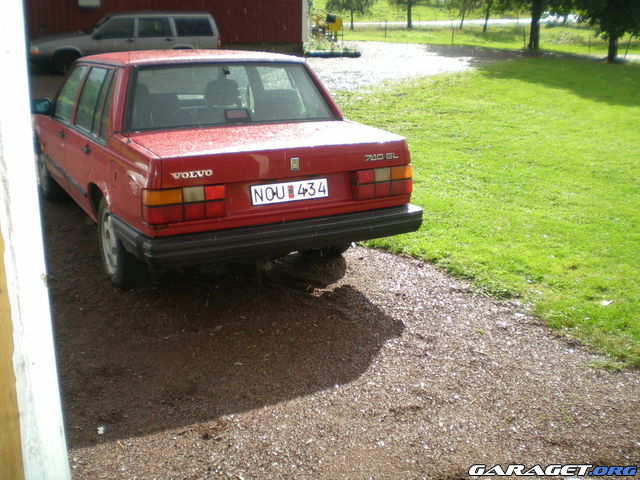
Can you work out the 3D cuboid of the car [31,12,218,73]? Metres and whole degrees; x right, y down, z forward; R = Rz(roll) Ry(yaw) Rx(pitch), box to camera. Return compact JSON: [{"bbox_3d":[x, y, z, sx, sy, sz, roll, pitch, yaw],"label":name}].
[{"bbox_3d":[-4.950,-5.102,18.109,4.790,1.460,1.750,-6,18,-20],"label":"car"}]

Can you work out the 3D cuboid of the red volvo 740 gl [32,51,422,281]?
[{"bbox_3d":[-1.241,-0.802,5.801,1.750,1.430,4.780,-8,19,-28],"label":"red volvo 740 gl"}]

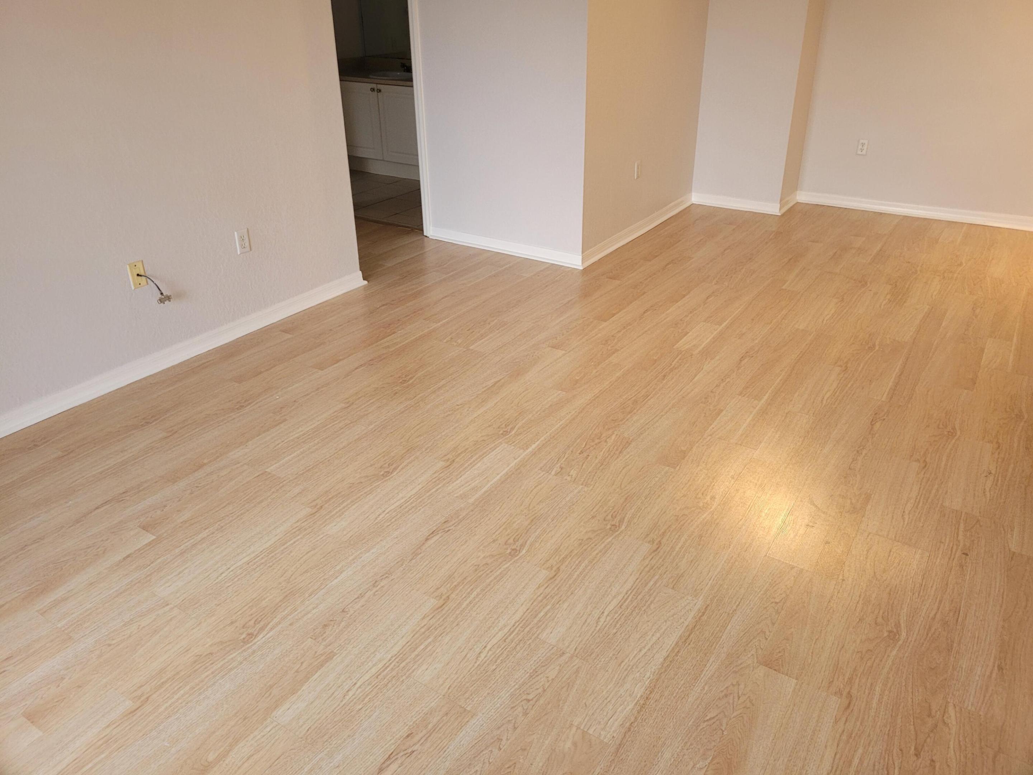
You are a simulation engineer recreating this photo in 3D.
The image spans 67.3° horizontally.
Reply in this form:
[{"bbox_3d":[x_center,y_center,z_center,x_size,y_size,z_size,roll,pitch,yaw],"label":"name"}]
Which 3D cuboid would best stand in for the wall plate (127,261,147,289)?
[{"bbox_3d":[-1.648,-0.490,3.376,0.008,0.115,0.071,16,32,30],"label":"wall plate"}]

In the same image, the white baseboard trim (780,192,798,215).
[{"bbox_3d":[2.085,-1.412,5.934,0.018,0.082,0.466,16,32,29],"label":"white baseboard trim"}]

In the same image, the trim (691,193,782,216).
[{"bbox_3d":[1.685,-1.406,5.934,0.689,0.082,0.018,17,32,30],"label":"trim"}]

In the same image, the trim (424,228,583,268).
[{"bbox_3d":[-0.096,-0.920,5.051,1.232,0.082,0.018,17,33,31],"label":"trim"}]

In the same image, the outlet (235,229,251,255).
[{"bbox_3d":[-1.336,-0.715,3.793,0.008,0.115,0.071,16,32,30],"label":"outlet"}]

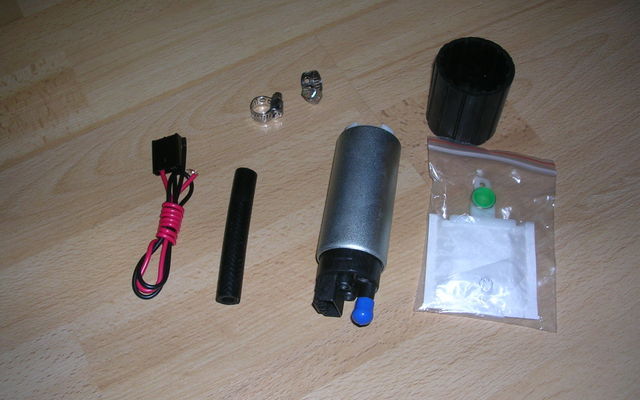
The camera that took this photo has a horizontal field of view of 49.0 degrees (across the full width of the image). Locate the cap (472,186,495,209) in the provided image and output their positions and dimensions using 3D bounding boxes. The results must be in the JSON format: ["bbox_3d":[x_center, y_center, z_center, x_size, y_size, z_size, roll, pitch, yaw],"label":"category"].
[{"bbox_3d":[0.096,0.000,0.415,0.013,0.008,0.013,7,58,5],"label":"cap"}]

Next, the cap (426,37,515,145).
[{"bbox_3d":[0.093,-0.067,0.440,0.047,0.048,0.047,0,58,1],"label":"cap"}]

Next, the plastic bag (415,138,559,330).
[{"bbox_3d":[0.099,0.015,0.408,0.081,0.014,0.116,7,58,5],"label":"plastic bag"}]

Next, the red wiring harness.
[{"bbox_3d":[-0.092,0.017,0.412,0.025,0.011,0.087,5,58,4],"label":"red wiring harness"}]

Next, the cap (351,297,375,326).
[{"bbox_3d":[0.023,0.060,0.372,0.011,0.011,0.013,7,58,6],"label":"cap"}]

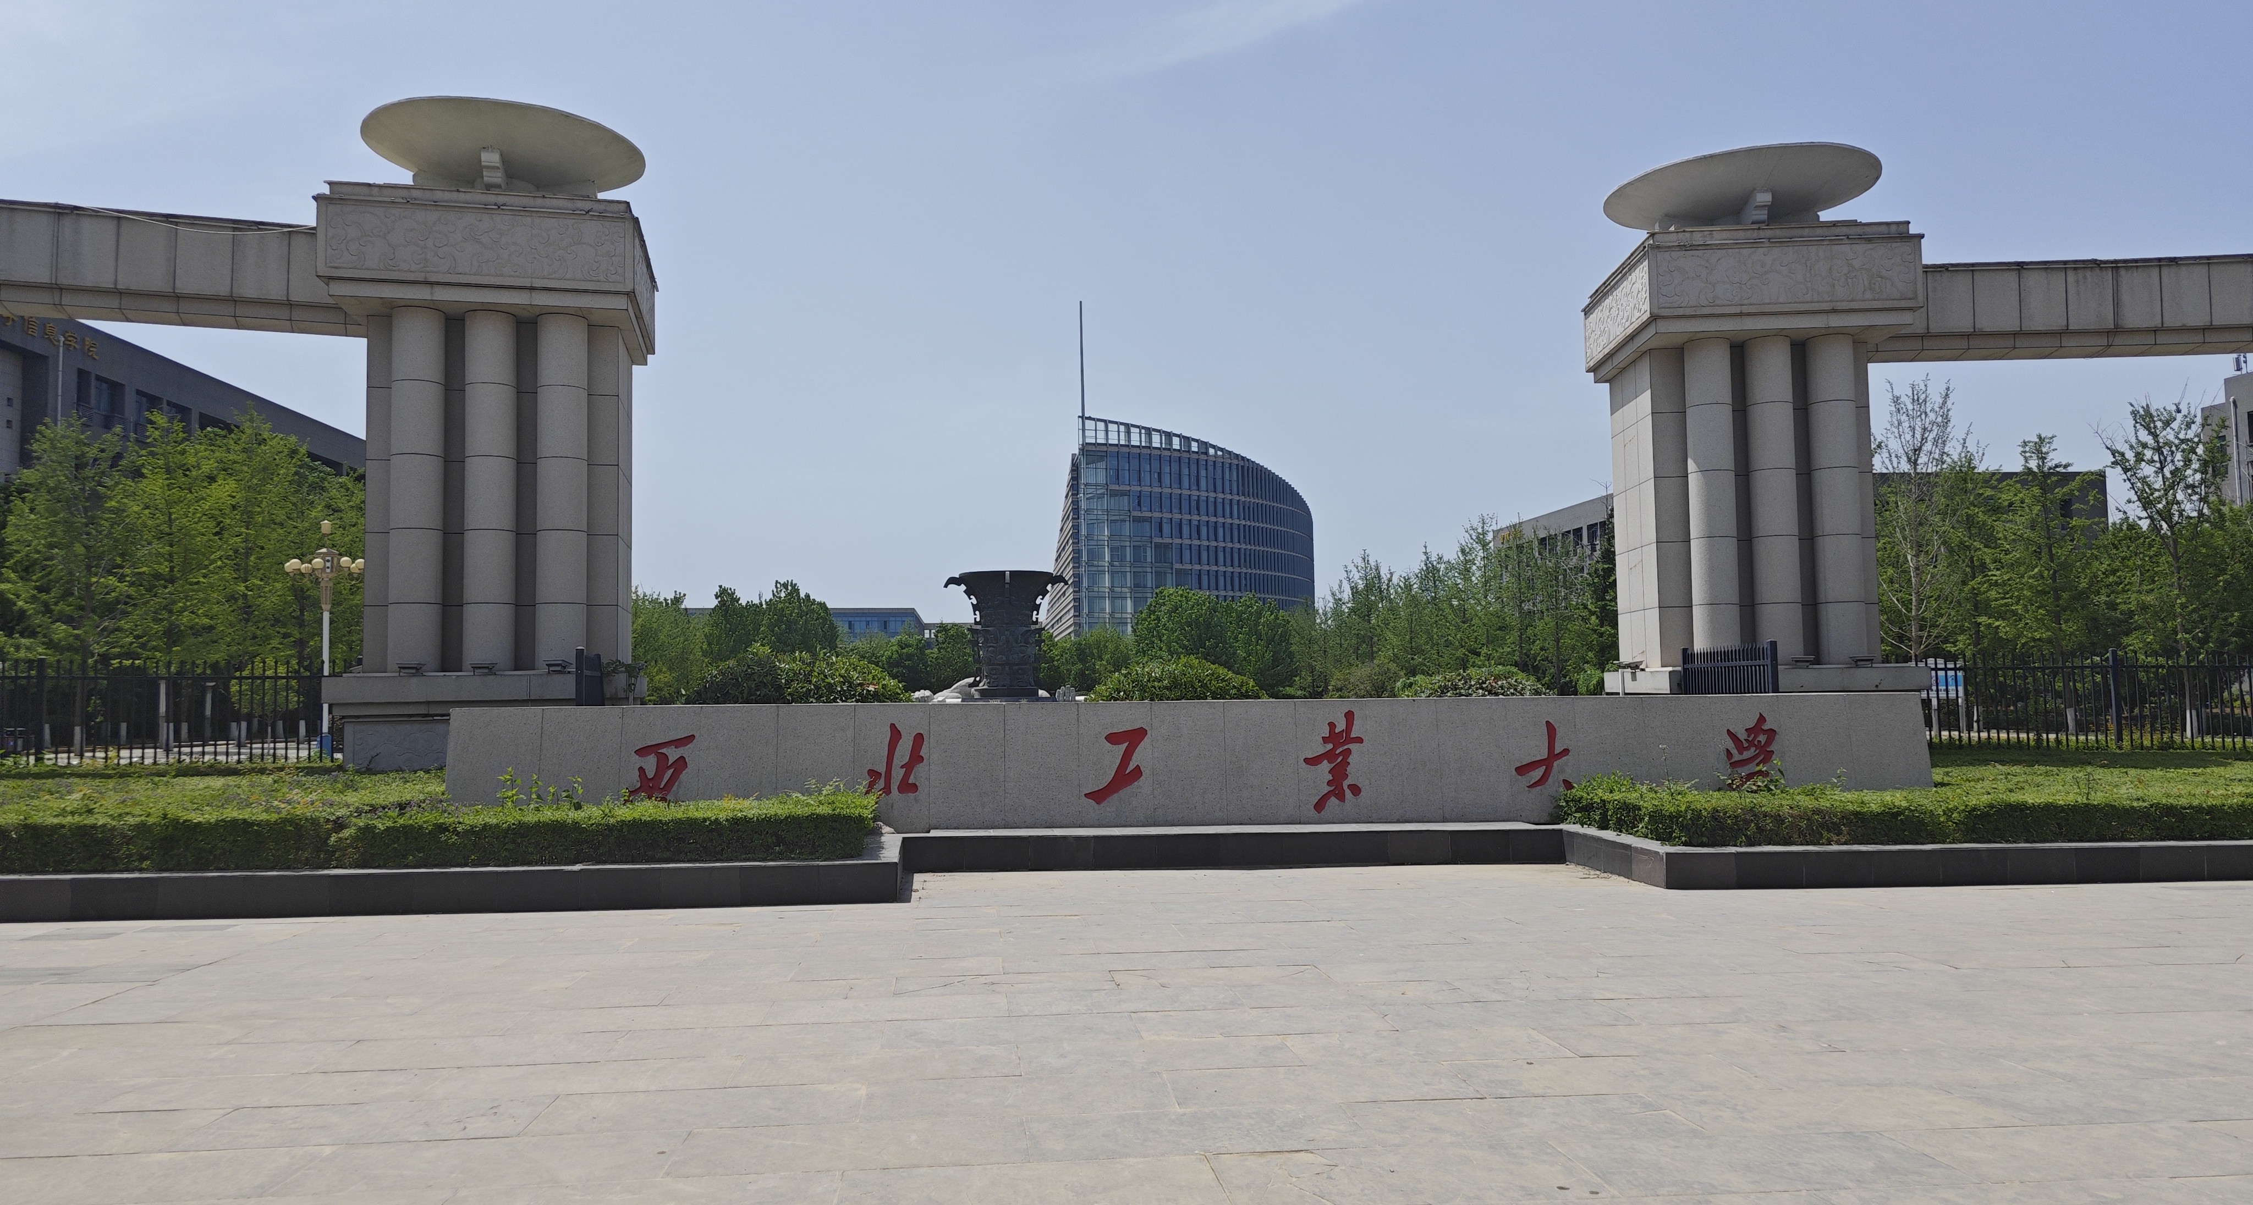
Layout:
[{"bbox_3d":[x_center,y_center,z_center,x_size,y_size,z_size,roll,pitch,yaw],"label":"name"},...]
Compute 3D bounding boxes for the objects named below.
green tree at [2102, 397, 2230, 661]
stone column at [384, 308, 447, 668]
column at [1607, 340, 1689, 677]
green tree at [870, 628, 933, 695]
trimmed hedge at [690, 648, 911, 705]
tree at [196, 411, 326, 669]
[{"bbox_3d":[24.689,-1.169,35.500,3.100,7.376,3.100,-1,-3,-6],"label":"green tree"},{"bbox_3d":[-8.729,-1.390,18.400,0.640,4.438,0.620,0,-3,-15],"label":"stone column"},{"bbox_3d":[9.700,-1.583,27.303,0.780,5.560,2.600,-1,-3,5],"label":"column"},{"bbox_3d":[-9.632,3.048,64.000,2.700,3.906,2.700,-1,-3,-6],"label":"green tree"},{"bbox_3d":[-5.001,1.785,22.940,3.300,2.190,3.000,0,-3,-12],"label":"trimmed hedge"},{"bbox_3d":[-27.862,-0.773,48.046,3.900,10.926,3.900,0,-3,-6],"label":"tree"}]

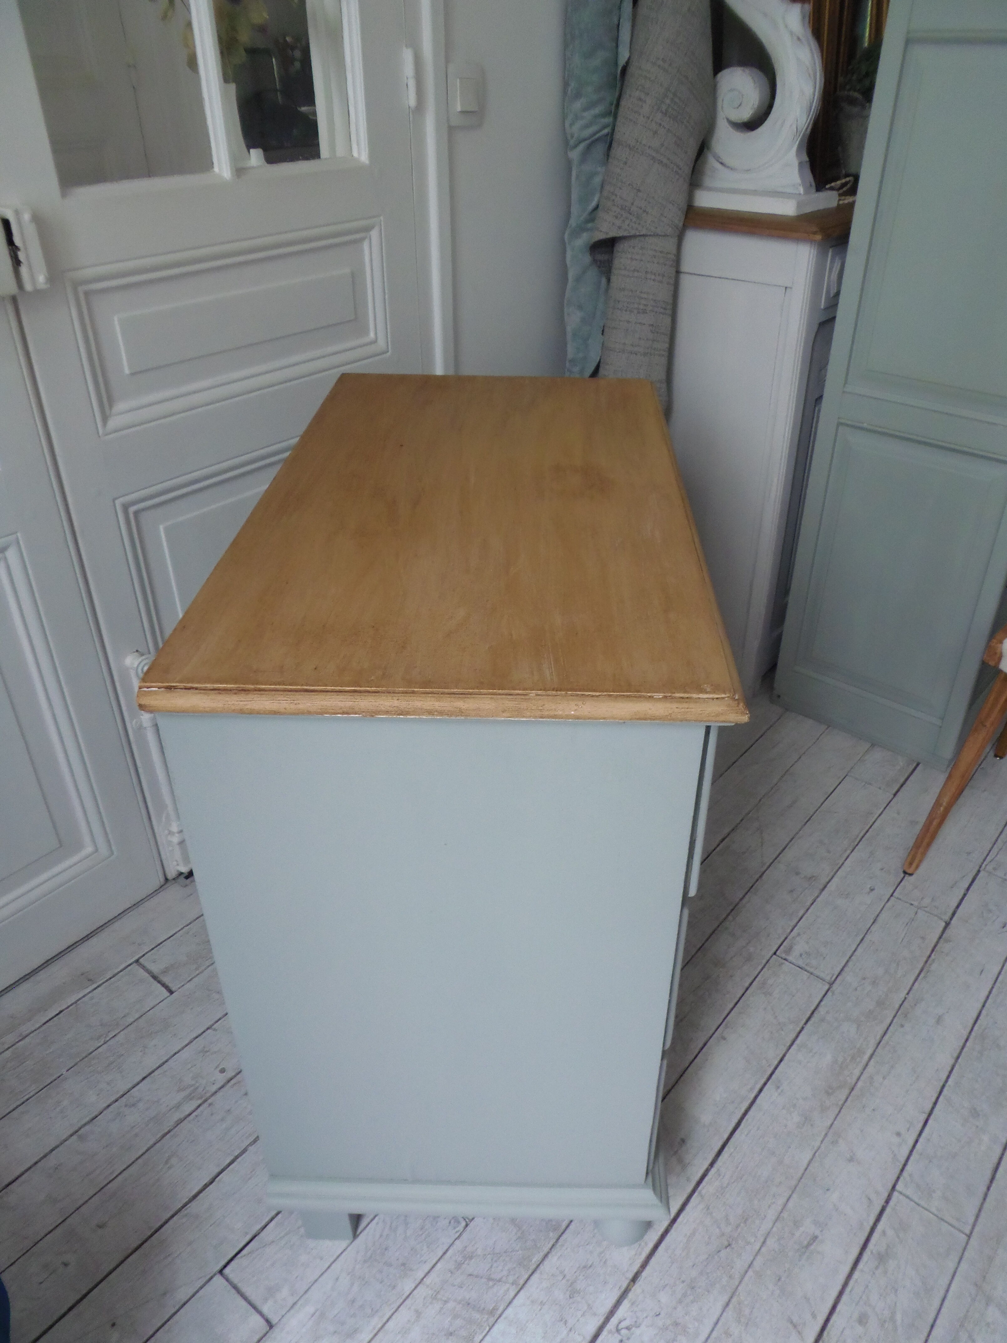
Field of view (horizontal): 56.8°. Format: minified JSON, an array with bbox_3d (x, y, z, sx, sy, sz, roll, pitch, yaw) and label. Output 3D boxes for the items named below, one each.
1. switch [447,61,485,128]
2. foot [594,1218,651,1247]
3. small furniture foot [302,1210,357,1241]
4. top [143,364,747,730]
[{"bbox_3d":[-0.061,-0.913,1.475,0.015,0.085,0.085,22,39,31],"label":"switch"},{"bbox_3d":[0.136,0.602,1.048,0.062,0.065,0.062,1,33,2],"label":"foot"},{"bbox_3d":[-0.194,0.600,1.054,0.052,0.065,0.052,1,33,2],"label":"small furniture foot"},{"bbox_3d":[-0.026,-0.184,0.943,0.410,0.019,0.769,1,33,2],"label":"top"}]

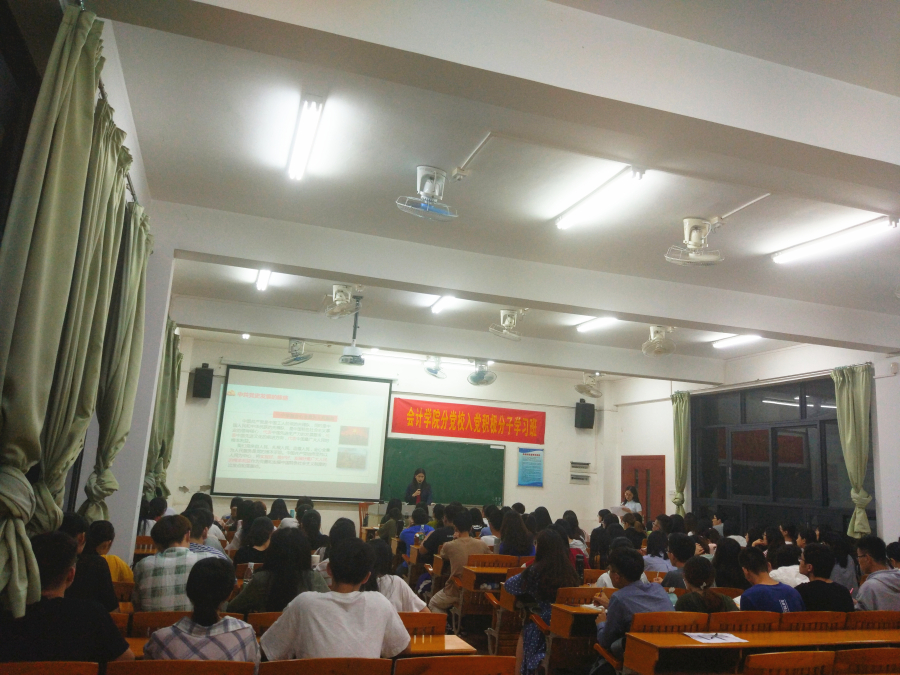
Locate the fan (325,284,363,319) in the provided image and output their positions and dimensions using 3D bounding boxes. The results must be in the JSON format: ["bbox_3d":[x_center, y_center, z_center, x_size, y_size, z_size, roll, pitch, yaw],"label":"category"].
[{"bbox_3d":[-1.295,-0.422,8.810,0.440,0.410,0.440,3,-11,1],"label":"fan"}]

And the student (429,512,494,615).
[{"bbox_3d":[0.068,2.304,6.987,0.580,1.250,0.780,8,-13,-24],"label":"student"}]

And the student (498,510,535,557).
[{"bbox_3d":[0.711,2.510,7.777,0.450,1.260,0.680,7,-11,-17],"label":"student"}]

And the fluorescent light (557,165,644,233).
[{"bbox_3d":[1.093,-0.997,5.502,0.160,0.090,1.220,7,-11,-17],"label":"fluorescent light"}]

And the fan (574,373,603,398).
[{"bbox_3d":[2.218,0.777,11.633,0.480,0.420,0.460,0,-11,20],"label":"fan"}]

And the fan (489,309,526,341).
[{"bbox_3d":[0.754,-0.175,9.210,0.450,0.390,0.460,-4,-13,35],"label":"fan"}]

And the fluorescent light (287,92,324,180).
[{"bbox_3d":[-1.006,-1.337,5.013,0.120,0.100,1.220,7,-12,-17],"label":"fluorescent light"}]

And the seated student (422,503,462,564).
[{"bbox_3d":[-0.106,2.473,7.892,0.520,1.260,0.750,7,-12,-17],"label":"seated student"}]

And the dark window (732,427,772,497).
[{"bbox_3d":[4.637,1.939,11.198,0.070,1.030,0.880,7,-11,-17],"label":"dark window"}]

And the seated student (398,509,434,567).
[{"bbox_3d":[-0.447,2.828,9.479,0.500,1.180,0.720,7,-11,-17],"label":"seated student"}]

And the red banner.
[{"bbox_3d":[0.419,1.628,13.982,3.092,0.638,0.020,7,-12,-17],"label":"red banner"}]

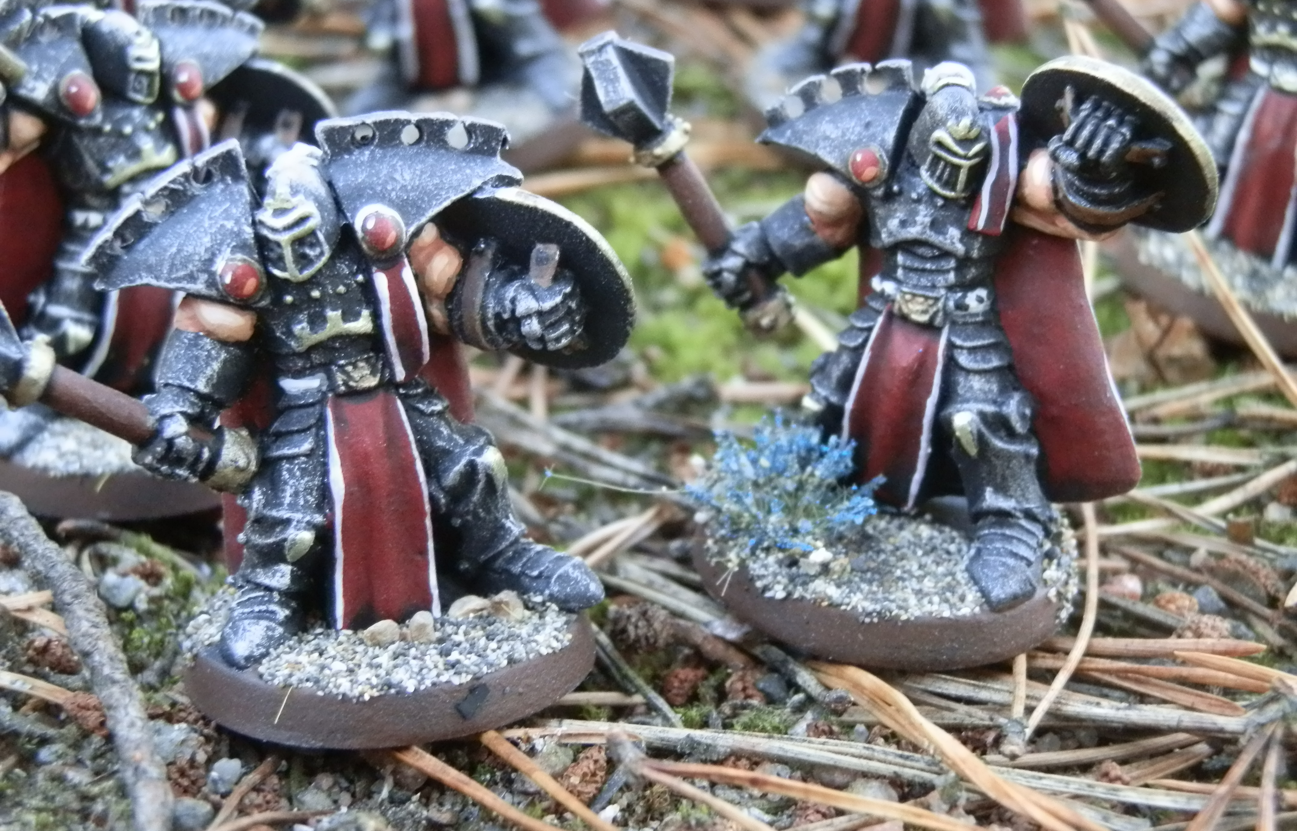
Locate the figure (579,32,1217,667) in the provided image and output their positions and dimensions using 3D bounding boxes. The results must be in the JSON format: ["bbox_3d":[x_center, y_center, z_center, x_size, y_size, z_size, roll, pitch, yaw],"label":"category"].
[{"bbox_3d":[0.016,-0.006,0.149,0.040,0.037,0.026,8,23,16],"label":"figure"}]

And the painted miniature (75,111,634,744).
[{"bbox_3d":[-0.018,-0.001,0.139,0.034,0.035,0.026,-6,19,-11],"label":"painted miniature"}]

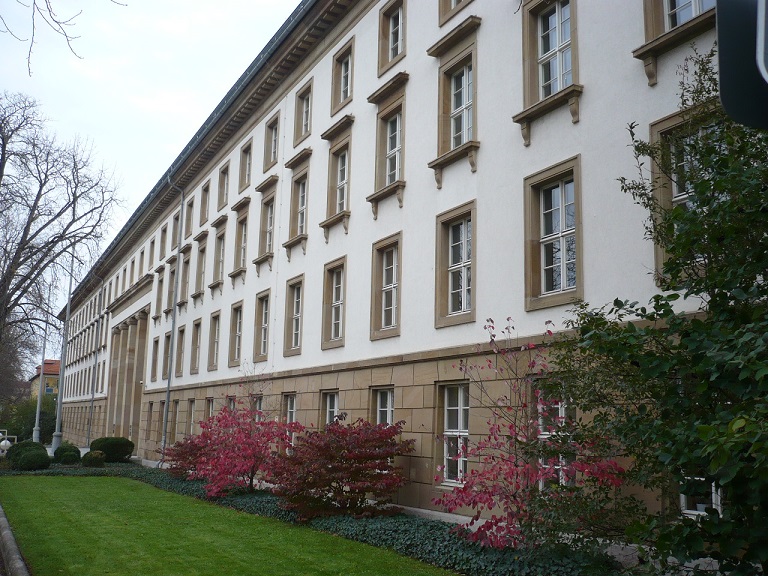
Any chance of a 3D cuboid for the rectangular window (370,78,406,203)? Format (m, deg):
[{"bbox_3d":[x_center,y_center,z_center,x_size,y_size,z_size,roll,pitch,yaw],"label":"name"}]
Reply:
[{"bbox_3d":[0.152,-4.102,22.025,0.509,3.283,2.045,6,-11,-27],"label":"rectangular window"}]

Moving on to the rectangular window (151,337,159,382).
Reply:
[{"bbox_3d":[-13.606,4.323,46.670,0.300,2.660,1.637,6,-11,-27],"label":"rectangular window"}]

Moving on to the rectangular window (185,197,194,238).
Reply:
[{"bbox_3d":[-10.963,-3.949,44.315,0.259,2.220,1.694,6,-11,-27],"label":"rectangular window"}]

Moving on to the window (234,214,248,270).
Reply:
[{"bbox_3d":[-5.848,-1.847,32.674,0.300,2.412,1.637,6,-11,-27],"label":"window"}]

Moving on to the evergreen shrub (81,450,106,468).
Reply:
[{"bbox_3d":[-15.152,8.945,40.500,1.304,0.887,1.300,5,-11,-20],"label":"evergreen shrub"}]

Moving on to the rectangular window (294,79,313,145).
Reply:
[{"bbox_3d":[-2.772,-6.204,27.620,0.280,2.065,1.631,6,-11,-27],"label":"rectangular window"}]

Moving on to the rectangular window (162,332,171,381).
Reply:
[{"bbox_3d":[-12.756,4.051,46.091,0.278,2.800,1.739,6,-11,-27],"label":"rectangular window"}]

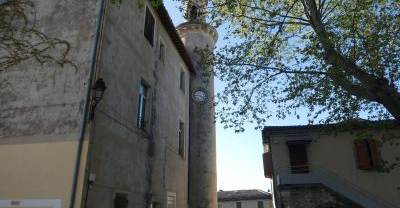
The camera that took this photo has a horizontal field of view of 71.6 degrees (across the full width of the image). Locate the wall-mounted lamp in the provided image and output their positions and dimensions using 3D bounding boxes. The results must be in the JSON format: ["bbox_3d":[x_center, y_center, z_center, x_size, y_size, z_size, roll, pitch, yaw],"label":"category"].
[{"bbox_3d":[-3.148,-0.166,8.426,0.420,1.260,0.620,13,-25,-30],"label":"wall-mounted lamp"}]

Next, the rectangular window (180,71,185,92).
[{"bbox_3d":[-1.300,-1.580,19.755,0.200,1.700,1.150,-5,-22,11],"label":"rectangular window"}]

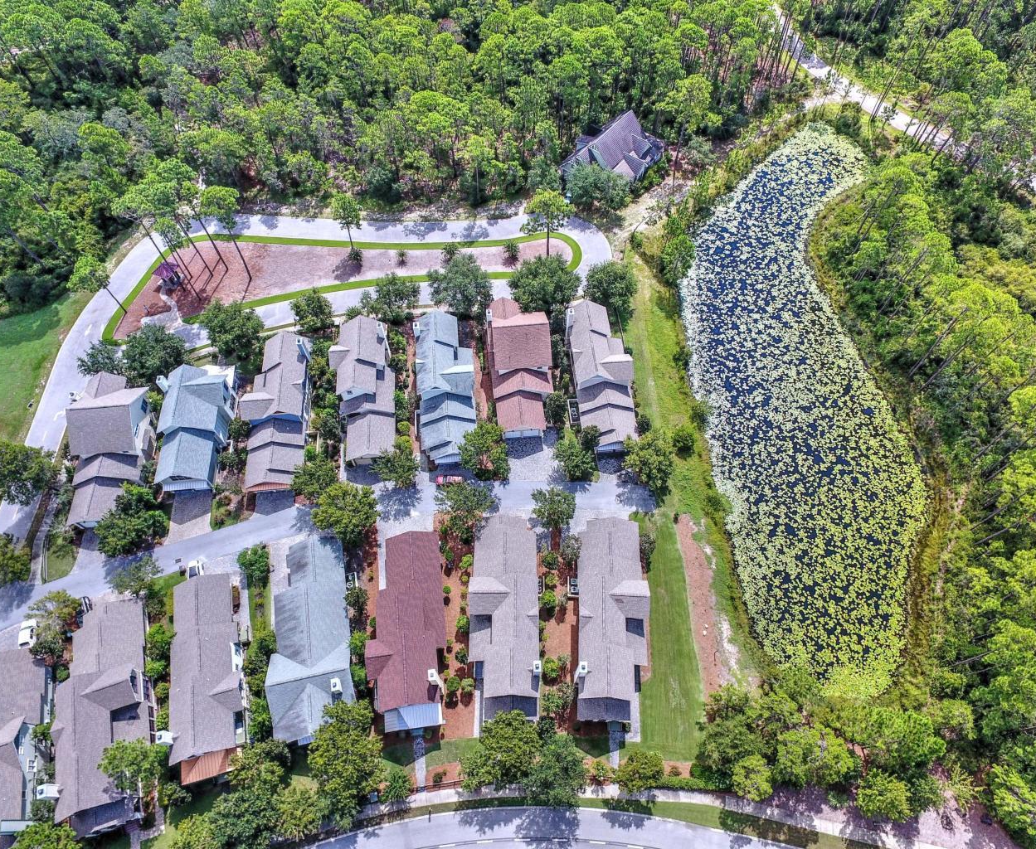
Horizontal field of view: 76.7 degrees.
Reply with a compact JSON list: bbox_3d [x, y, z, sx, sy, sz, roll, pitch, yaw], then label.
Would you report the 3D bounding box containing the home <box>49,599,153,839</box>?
[{"bbox_3d":[-56.471,38.619,88.549,11.900,8.400,29.100,-17,59,-10],"label":"home"}]

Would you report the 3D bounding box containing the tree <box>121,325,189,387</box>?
[{"bbox_3d":[-65.200,-12.342,118.479,11.000,9.600,11.000,0,59,0],"label":"tree"}]

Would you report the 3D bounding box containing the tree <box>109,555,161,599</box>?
[{"bbox_3d":[-55.647,22.552,95.750,6.660,7.500,6.350,-1,58,1],"label":"tree"}]

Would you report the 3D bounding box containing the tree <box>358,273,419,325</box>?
[{"bbox_3d":[-24.500,-23.853,125.921,10.700,8.700,10.700,0,59,0],"label":"tree"}]

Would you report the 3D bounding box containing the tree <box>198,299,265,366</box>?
[{"bbox_3d":[-53.531,-17.403,123.015,11.300,9.300,12.200,-1,58,0],"label":"tree"}]

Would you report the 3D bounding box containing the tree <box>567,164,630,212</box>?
[{"bbox_3d":[16.566,-48.571,136.984,13.230,9.000,12.900,-1,58,1],"label":"tree"}]

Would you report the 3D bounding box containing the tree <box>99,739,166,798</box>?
[{"bbox_3d":[-47.565,43.006,81.798,7.030,9.500,6.600,-1,58,1],"label":"tree"}]

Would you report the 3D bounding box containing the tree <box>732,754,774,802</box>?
[{"bbox_3d":[29.938,45.422,84.130,5.200,6.400,5.300,-1,58,0],"label":"tree"}]

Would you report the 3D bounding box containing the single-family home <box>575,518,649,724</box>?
[{"bbox_3d":[13.193,26.045,90.954,9.500,9.300,27.500,3,58,3],"label":"single-family home"}]

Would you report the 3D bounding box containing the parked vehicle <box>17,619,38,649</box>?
[{"bbox_3d":[-70.965,30.586,94.824,1.930,1.740,4.750,-16,60,-10],"label":"parked vehicle"}]

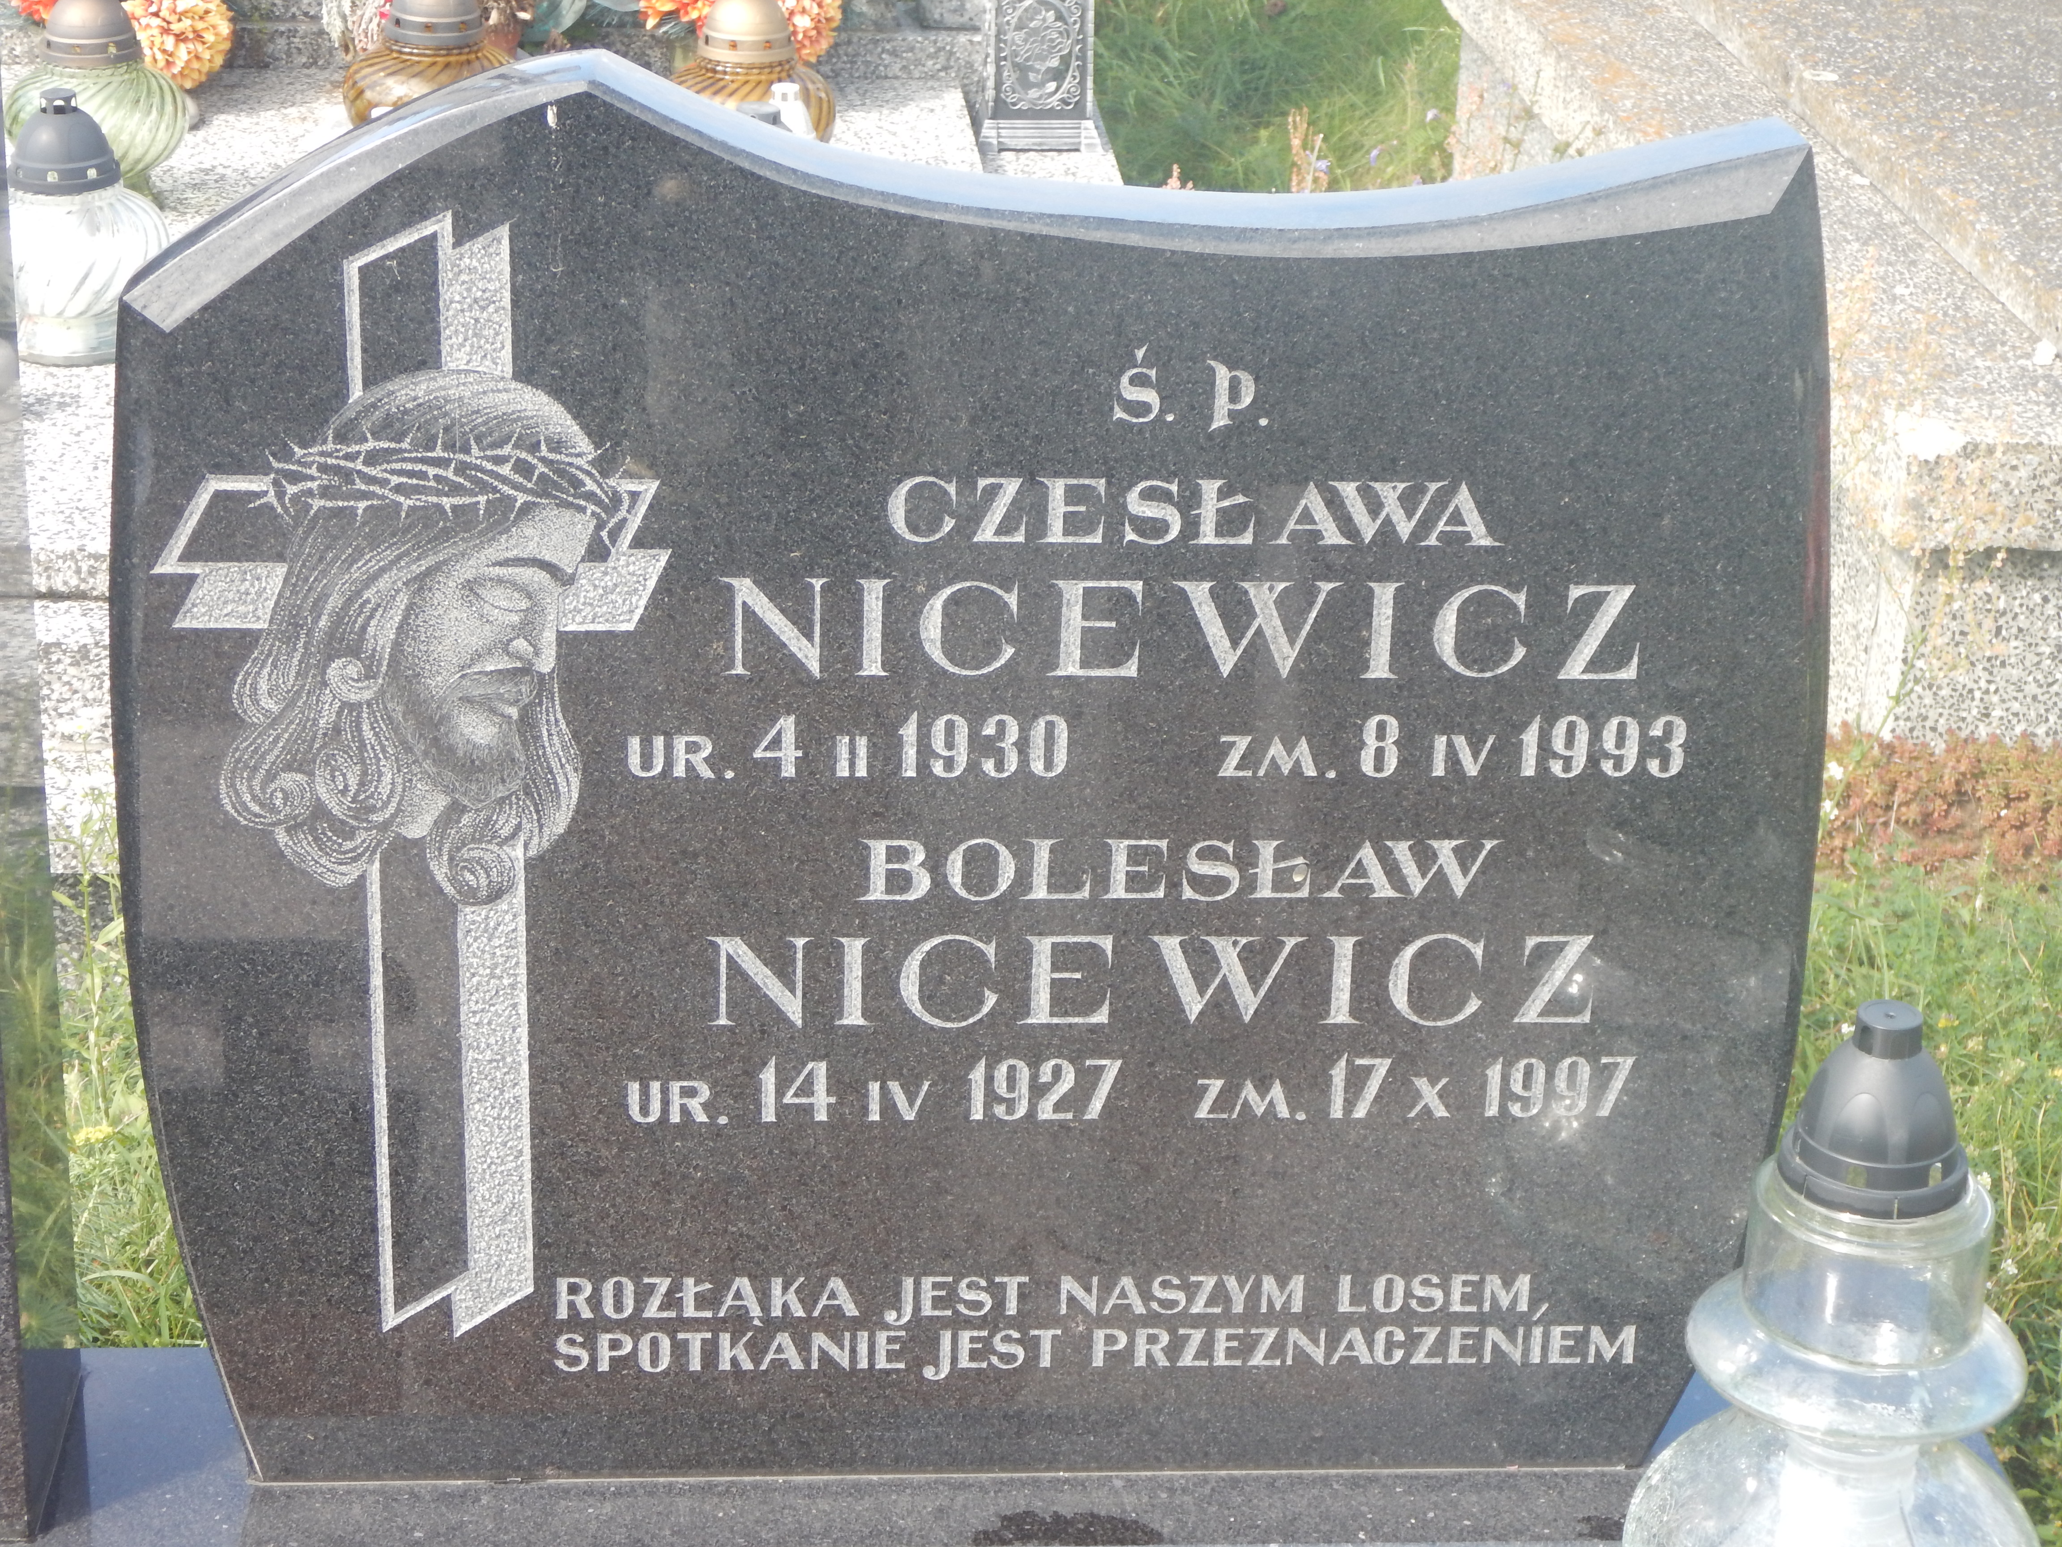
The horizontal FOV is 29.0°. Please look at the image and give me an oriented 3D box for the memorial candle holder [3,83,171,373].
[{"bbox_3d":[-0.832,-0.476,3.450,0.168,0.229,0.168,2,24,0],"label":"memorial candle holder"}]

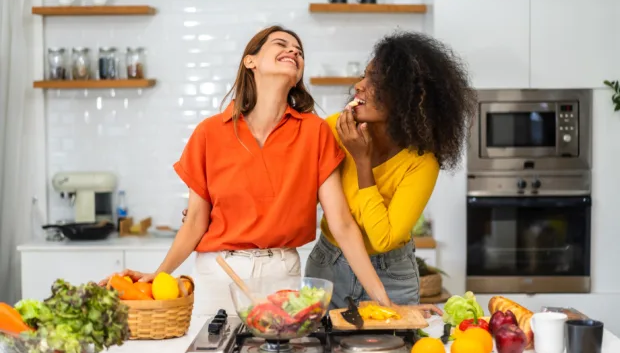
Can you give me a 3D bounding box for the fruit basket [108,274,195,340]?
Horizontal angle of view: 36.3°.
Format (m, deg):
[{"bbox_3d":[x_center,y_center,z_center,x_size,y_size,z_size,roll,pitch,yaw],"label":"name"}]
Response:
[{"bbox_3d":[-0.429,0.350,2.560,0.240,0.145,0.225,0,3,1],"label":"fruit basket"}]

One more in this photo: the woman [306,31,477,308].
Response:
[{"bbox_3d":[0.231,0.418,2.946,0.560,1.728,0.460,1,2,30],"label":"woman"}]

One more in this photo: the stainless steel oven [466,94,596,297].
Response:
[{"bbox_3d":[1.053,0.059,4.805,0.595,0.985,0.550,0,3,1],"label":"stainless steel oven"}]

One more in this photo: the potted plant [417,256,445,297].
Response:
[{"bbox_3d":[0.465,0.425,4.150,0.270,0.200,0.270,0,3,0],"label":"potted plant"}]

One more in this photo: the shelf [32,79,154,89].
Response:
[{"bbox_3d":[-1.125,-0.483,4.980,0.600,0.038,0.210,0,3,1],"label":"shelf"}]

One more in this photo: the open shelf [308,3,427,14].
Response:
[{"bbox_3d":[0.303,-0.879,4.980,0.600,0.038,0.210,0,3,1],"label":"open shelf"}]

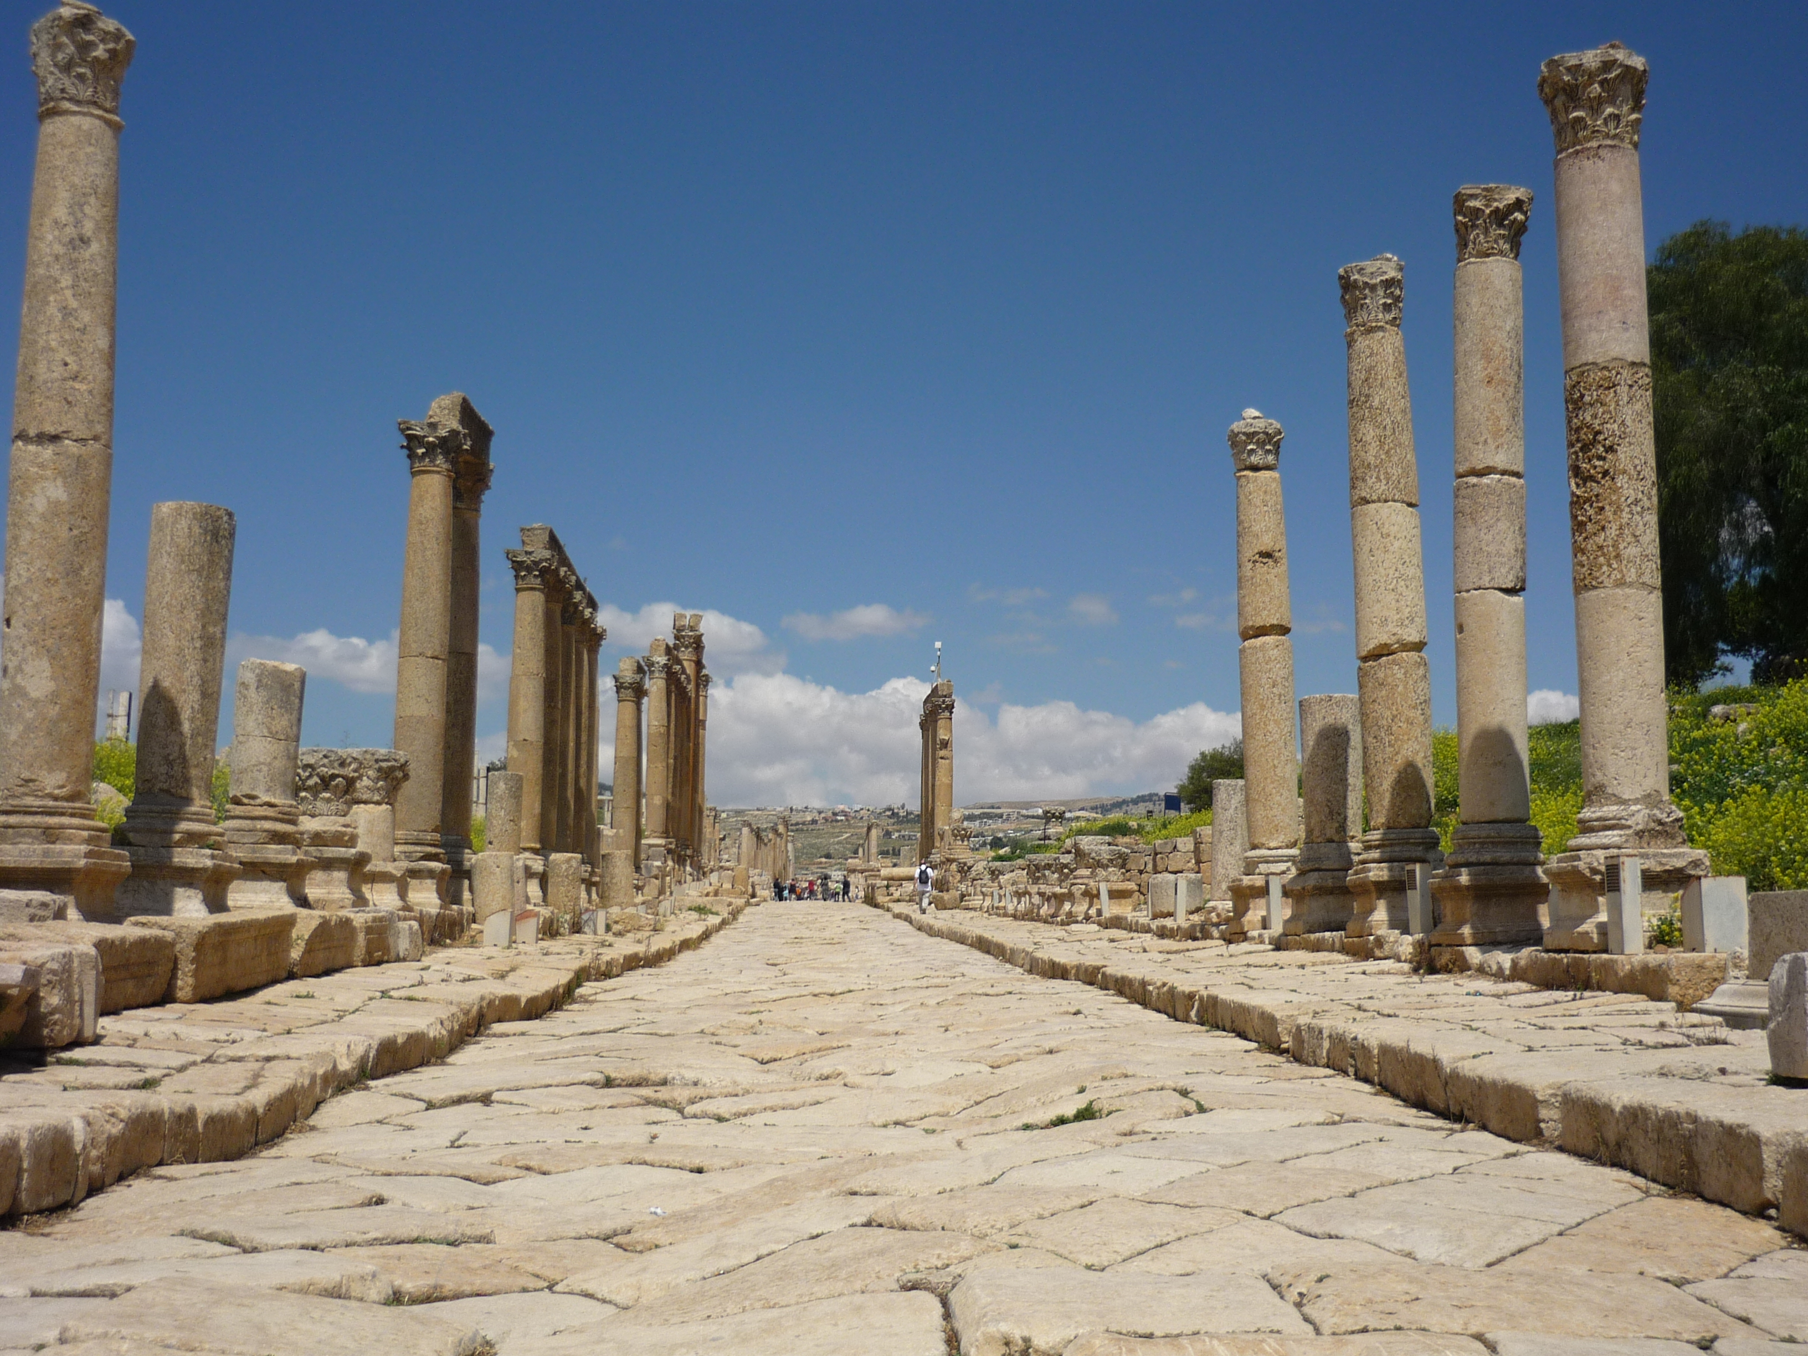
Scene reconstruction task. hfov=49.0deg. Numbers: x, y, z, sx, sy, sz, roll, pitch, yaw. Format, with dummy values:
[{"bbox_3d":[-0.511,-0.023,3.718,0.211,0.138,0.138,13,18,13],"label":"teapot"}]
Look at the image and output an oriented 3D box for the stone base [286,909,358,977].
[{"bbox_3d":[-7.527,3.318,24.923,0.650,0.750,3.000,0,-6,-3],"label":"stone base"}]

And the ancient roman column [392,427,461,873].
[{"bbox_3d":[-9.190,-0.718,38.170,1.150,8.598,1.150,0,-6,-3],"label":"ancient roman column"}]

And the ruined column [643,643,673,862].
[{"bbox_3d":[-11.458,3.428,92.555,1.350,10.164,1.350,0,-6,-3],"label":"ruined column"}]

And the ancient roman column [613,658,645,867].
[{"bbox_3d":[-10.014,3.432,71.471,1.150,8.198,1.150,1,-7,-3],"label":"ancient roman column"}]

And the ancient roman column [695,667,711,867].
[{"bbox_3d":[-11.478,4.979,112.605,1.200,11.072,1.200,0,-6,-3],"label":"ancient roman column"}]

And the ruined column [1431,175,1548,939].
[{"bbox_3d":[7.178,-1.460,24.617,1.040,9.461,1.040,0,-6,-3],"label":"ruined column"}]

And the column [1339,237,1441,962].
[{"bbox_3d":[6.862,-1.183,28.430,1.020,9.792,1.020,-1,-6,-3],"label":"column"}]

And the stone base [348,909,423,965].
[{"bbox_3d":[-6.250,3.142,23.934,0.850,0.591,1.300,1,-7,-3],"label":"stone base"}]

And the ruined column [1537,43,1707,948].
[{"bbox_3d":[7.419,-1.943,20.820,1.140,9.520,1.140,0,-6,-3],"label":"ruined column"}]

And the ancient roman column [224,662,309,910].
[{"bbox_3d":[-7.459,1.236,23.090,1.000,2.872,1.000,1,-7,-3],"label":"ancient roman column"}]

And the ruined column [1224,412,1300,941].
[{"bbox_3d":[5.815,-0.101,31.512,1.000,8.252,1.000,1,-7,-3],"label":"ruined column"}]

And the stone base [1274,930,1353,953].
[{"bbox_3d":[5.762,3.662,27.514,1.150,0.252,1.200,1,-7,-3],"label":"stone base"}]

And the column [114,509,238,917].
[{"bbox_3d":[-7.276,0.327,19.899,1.000,4.076,1.000,1,-7,-3],"label":"column"}]

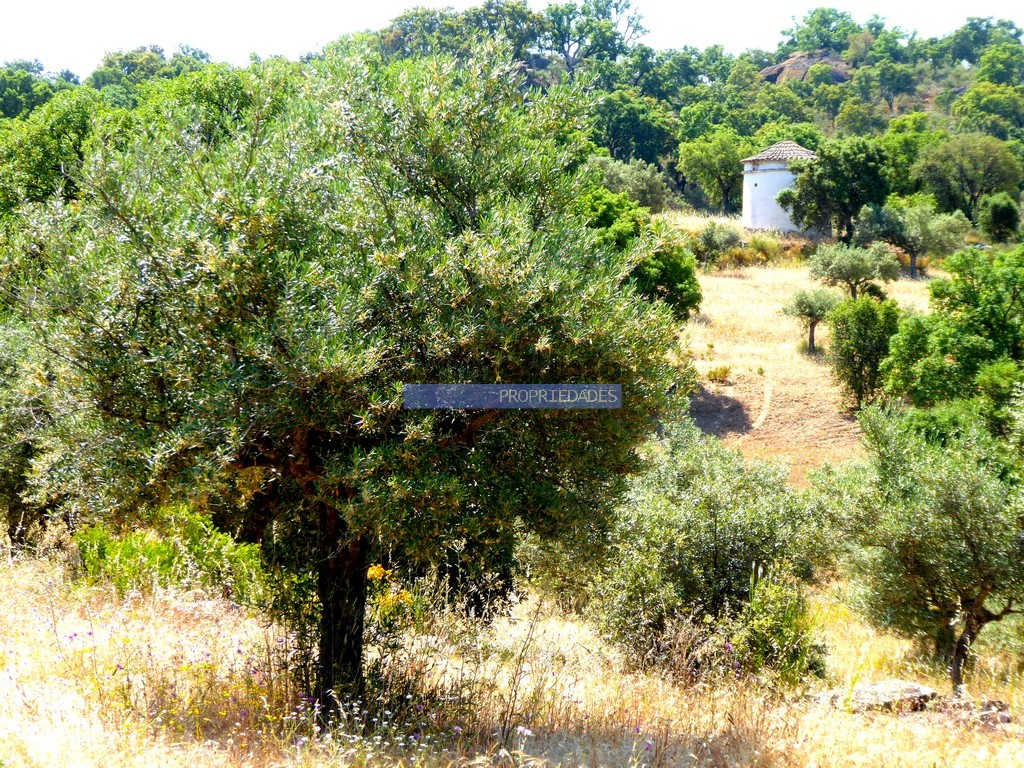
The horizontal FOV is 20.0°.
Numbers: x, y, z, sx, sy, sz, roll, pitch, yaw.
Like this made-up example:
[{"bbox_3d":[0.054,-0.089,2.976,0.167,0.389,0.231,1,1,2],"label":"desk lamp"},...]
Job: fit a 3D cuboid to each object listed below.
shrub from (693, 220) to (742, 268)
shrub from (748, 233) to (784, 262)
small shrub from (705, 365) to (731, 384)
[{"bbox_3d":[9.003,-6.111,127.000,2.190,2.103,2.190,0,0,0],"label":"shrub"},{"bbox_3d":[11.325,-6.052,129.000,1.602,1.379,1.522,0,0,0],"label":"shrub"},{"bbox_3d":[5.387,-0.249,76.000,0.682,0.524,0.648,0,0,0],"label":"small shrub"}]

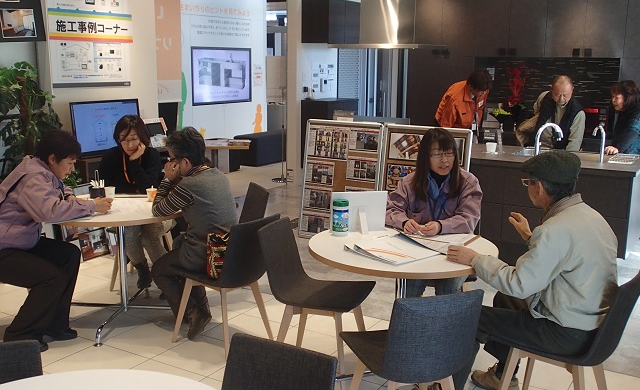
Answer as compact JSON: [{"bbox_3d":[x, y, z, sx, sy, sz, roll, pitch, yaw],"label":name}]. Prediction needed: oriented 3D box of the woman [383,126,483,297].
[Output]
[{"bbox_3d":[0.620,0.251,3.805,0.530,1.230,0.650,3,11,12],"label":"woman"}]

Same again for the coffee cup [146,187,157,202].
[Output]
[{"bbox_3d":[-1.038,0.000,4.210,0.070,0.077,0.070,1,11,0],"label":"coffee cup"}]

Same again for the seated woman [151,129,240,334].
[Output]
[{"bbox_3d":[-0.668,0.221,3.962,0.620,1.220,0.450,7,13,31],"label":"seated woman"}]

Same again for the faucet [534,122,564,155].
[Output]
[{"bbox_3d":[1.868,-0.458,5.598,0.260,0.300,0.060,-5,12,-28],"label":"faucet"}]

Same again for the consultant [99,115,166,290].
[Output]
[{"bbox_3d":[-1.326,0.050,4.817,0.480,1.220,0.620,0,11,-3],"label":"consultant"}]

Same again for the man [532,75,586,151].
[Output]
[{"bbox_3d":[2.164,-0.345,6.363,0.570,1.500,0.520,4,11,18],"label":"man"}]

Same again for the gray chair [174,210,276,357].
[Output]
[{"bbox_3d":[-0.529,0.468,3.834,0.520,0.765,0.470,9,14,37],"label":"gray chair"}]

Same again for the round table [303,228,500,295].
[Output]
[{"bbox_3d":[0.399,0.595,3.400,0.915,0.720,0.915,1,11,0],"label":"round table"}]

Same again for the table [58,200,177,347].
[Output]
[{"bbox_3d":[-1.208,0.416,4.158,0.900,0.725,0.900,1,11,0],"label":"table"}]

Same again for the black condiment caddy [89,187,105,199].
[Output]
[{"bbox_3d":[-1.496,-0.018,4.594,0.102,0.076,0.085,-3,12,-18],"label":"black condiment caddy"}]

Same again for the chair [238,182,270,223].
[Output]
[{"bbox_3d":[-0.649,0.341,4.535,0.530,0.770,0.480,-4,12,-23],"label":"chair"}]

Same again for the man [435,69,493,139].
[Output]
[{"bbox_3d":[1.421,-0.474,6.779,0.500,1.530,0.500,-8,14,-37],"label":"man"}]

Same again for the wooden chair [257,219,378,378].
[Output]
[{"bbox_3d":[-0.013,0.538,3.511,0.520,0.765,0.470,5,12,22],"label":"wooden chair"}]

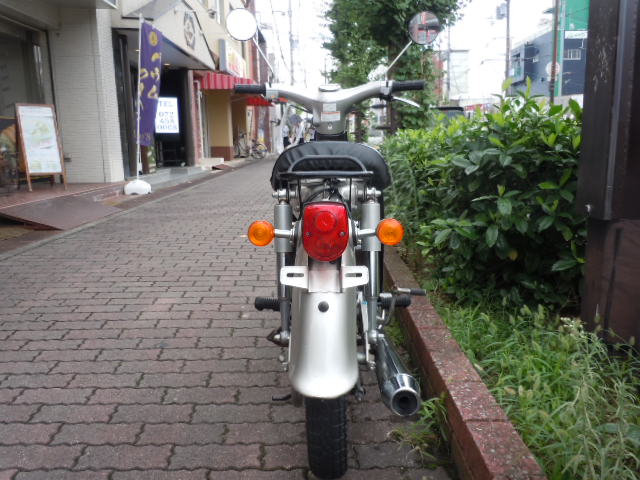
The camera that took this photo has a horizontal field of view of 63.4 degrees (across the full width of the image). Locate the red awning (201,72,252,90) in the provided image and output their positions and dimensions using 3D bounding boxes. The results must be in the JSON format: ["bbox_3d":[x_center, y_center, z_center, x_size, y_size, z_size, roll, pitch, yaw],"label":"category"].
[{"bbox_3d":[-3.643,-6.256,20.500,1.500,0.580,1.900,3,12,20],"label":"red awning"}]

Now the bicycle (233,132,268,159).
[{"bbox_3d":[-3.061,-4.162,22.800,1.620,1.080,0.560,1,11,6],"label":"bicycle"}]

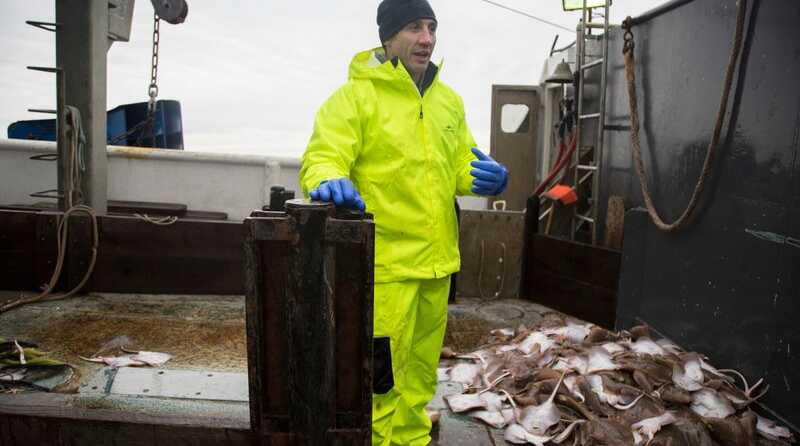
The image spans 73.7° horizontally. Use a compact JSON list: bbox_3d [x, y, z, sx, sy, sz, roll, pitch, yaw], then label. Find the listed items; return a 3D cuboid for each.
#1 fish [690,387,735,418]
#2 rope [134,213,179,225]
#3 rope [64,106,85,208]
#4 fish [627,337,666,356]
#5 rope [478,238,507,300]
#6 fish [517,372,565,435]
[{"bbox_3d":[1.406,0.803,2.400,0.190,0.065,0.210,3,19,6],"label":"fish"},{"bbox_3d":[-2.054,-0.038,4.500,0.370,0.100,0.110,1,8,0],"label":"rope"},{"bbox_3d":[-2.745,-0.552,4.500,0.150,0.850,0.090,1,8,0],"label":"rope"},{"bbox_3d":[1.409,0.703,3.050,0.200,0.060,0.230,3,17,6],"label":"fish"},{"bbox_3d":[0.780,0.392,4.500,0.235,0.530,0.050,1,8,0],"label":"rope"},{"bbox_3d":[0.644,0.822,2.430,0.190,0.070,0.360,6,29,30],"label":"fish"}]

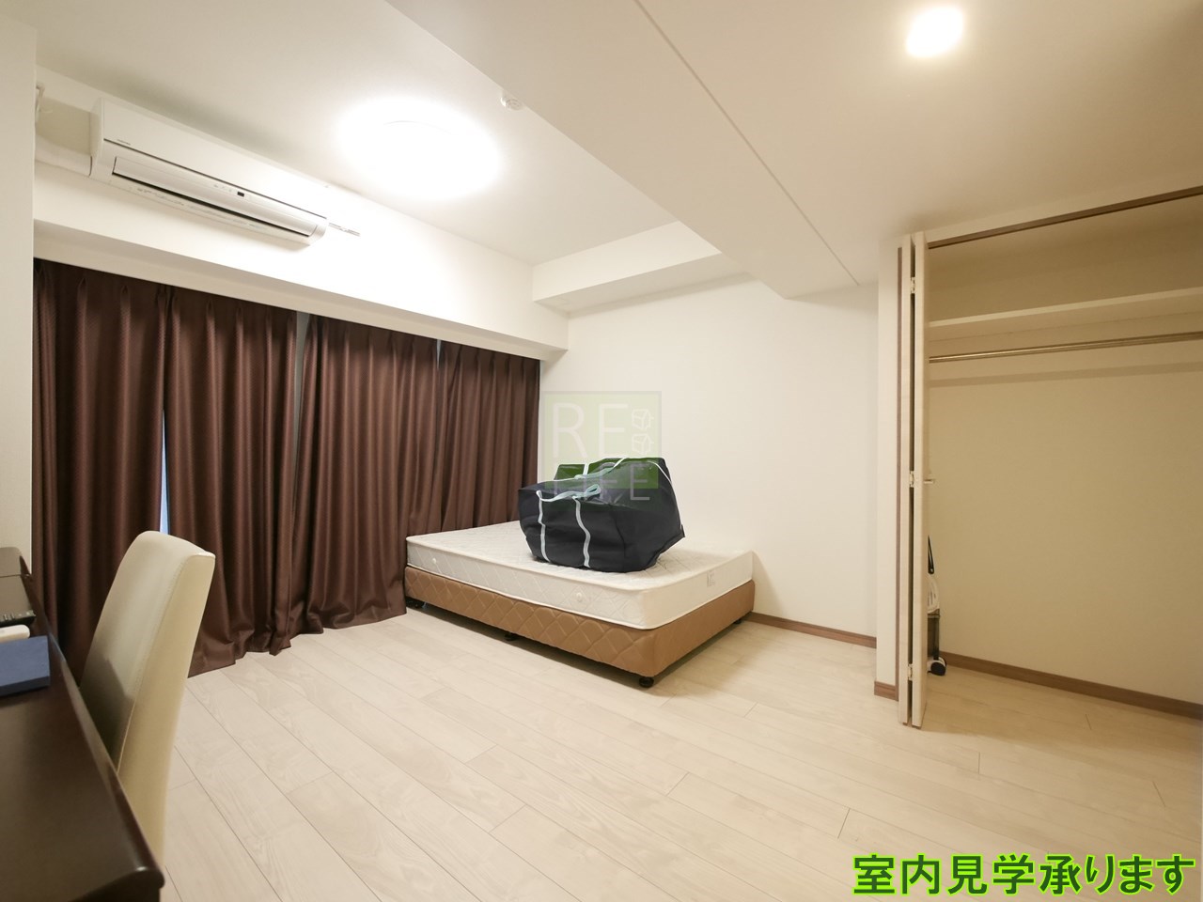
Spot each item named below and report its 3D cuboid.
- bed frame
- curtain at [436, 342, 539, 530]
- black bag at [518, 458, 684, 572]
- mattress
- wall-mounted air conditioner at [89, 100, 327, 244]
[{"bbox_3d":[-0.195,0.926,3.182,1.986,0.272,1.193,0,0,38],"label":"bed frame"},{"bbox_3d":[-0.866,0.134,3.806,0.122,1.818,1.012,0,0,38],"label":"curtain"},{"bbox_3d":[-0.008,0.332,2.898,0.770,0.569,0.627,0,0,38],"label":"black bag"},{"bbox_3d":[-0.193,0.697,3.181,1.978,0.202,1.182,0,0,38],"label":"mattress"},{"bbox_3d":[-1.635,-1.169,2.105,0.224,0.253,0.782,0,0,38],"label":"wall-mounted air conditioner"}]

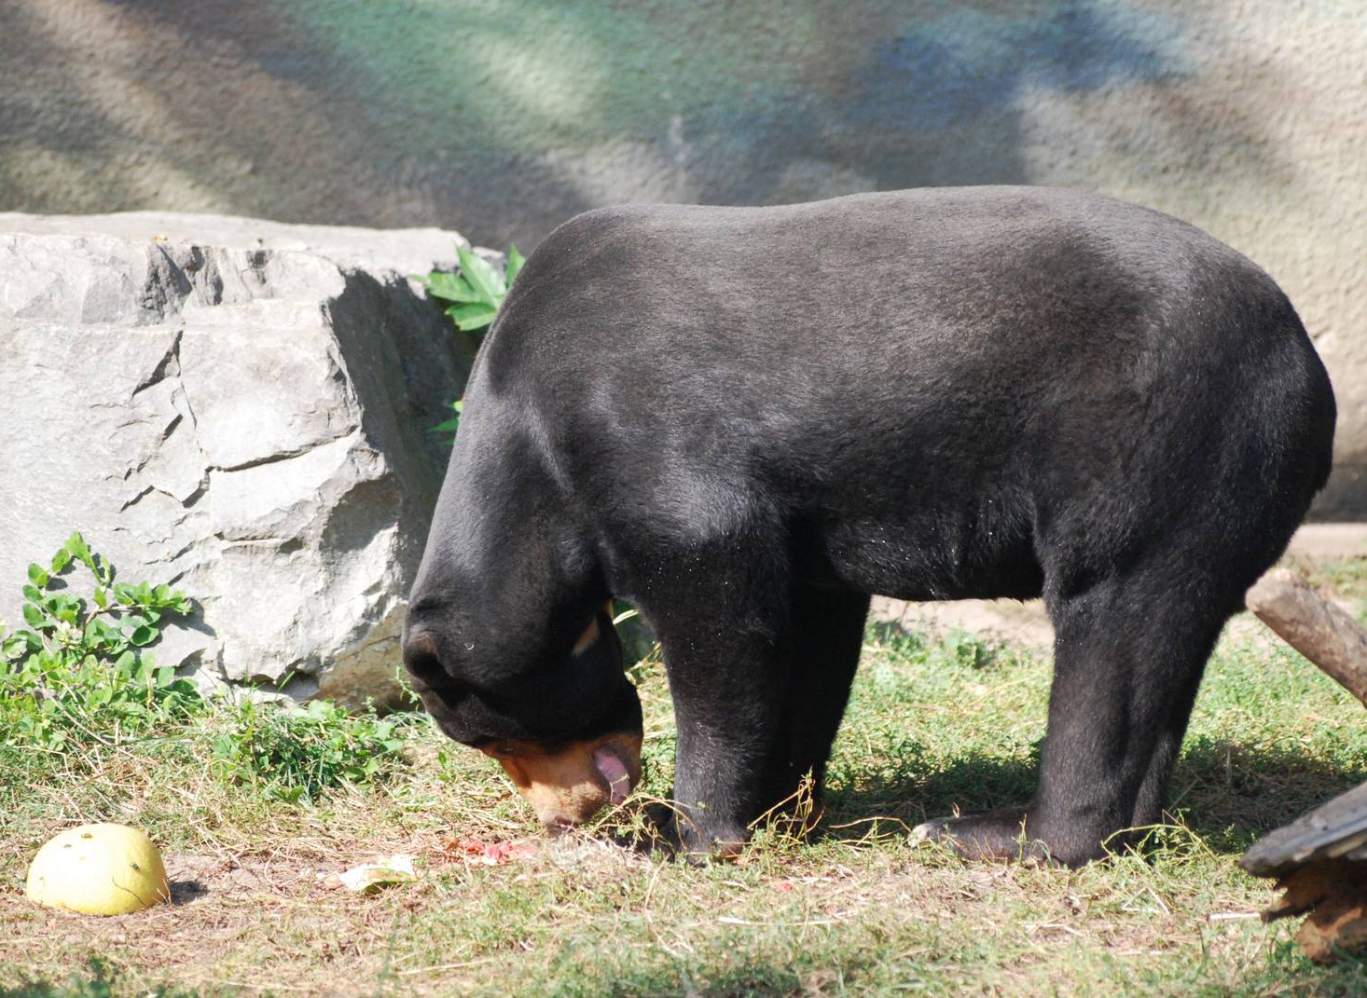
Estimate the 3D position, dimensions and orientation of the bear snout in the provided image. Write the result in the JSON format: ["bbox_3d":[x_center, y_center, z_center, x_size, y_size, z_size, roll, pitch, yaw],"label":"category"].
[{"bbox_3d":[-0.119,0.290,12.600,0.140,0.125,0.120,-22,2,-2],"label":"bear snout"}]

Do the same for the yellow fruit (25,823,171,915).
[{"bbox_3d":[-0.589,0.368,12.200,0.144,0.083,0.144,0,9,0],"label":"yellow fruit"}]

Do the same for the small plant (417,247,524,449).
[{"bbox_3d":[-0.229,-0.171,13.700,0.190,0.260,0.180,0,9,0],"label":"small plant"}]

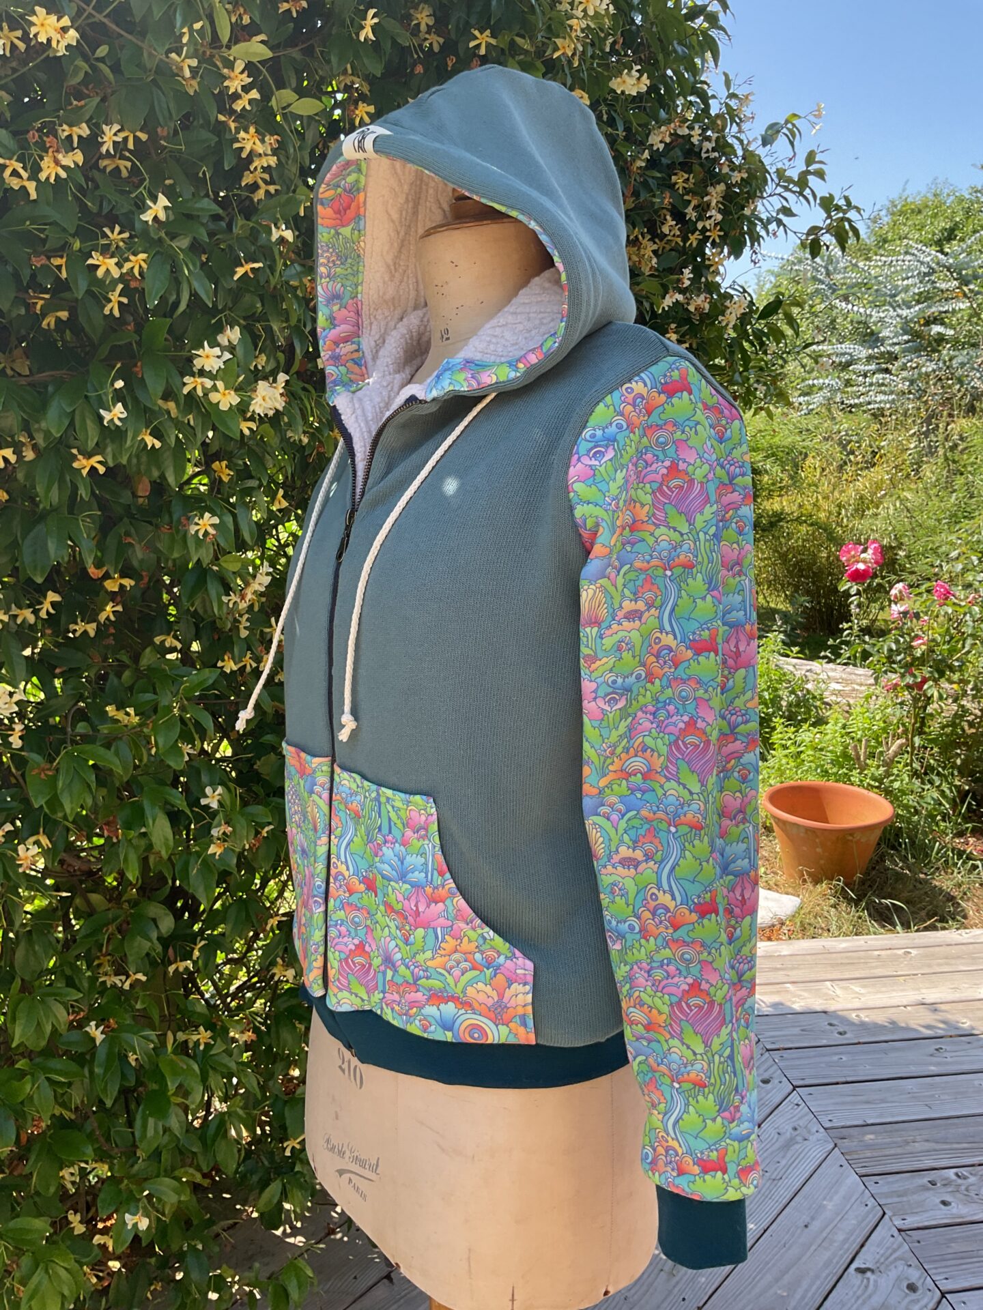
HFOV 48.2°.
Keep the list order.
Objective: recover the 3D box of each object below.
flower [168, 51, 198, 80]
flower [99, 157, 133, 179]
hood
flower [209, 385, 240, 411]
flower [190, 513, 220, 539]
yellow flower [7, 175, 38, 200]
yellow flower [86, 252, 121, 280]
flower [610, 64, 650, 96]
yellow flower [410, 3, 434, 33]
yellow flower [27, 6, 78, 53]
[{"bbox_3d":[-0.314,-0.601,1.119,0.029,0.028,0.020,-2,-5,-11],"label":"flower"},{"bbox_3d":[-0.389,-0.505,1.138,0.035,0.015,0.019,-3,10,-18],"label":"flower"},{"bbox_3d":[-0.011,-0.292,0.839,0.270,0.290,0.230,-11,17,-43],"label":"hood"},{"bbox_3d":[-0.284,-0.274,1.170,0.032,0.028,0.019,-2,10,-13],"label":"flower"},{"bbox_3d":[-0.308,-0.140,1.183,0.030,0.030,0.019,-3,10,-14],"label":"flower"},{"bbox_3d":[-0.457,-0.456,1.070,0.028,0.024,0.020,-2,19,-13],"label":"yellow flower"},{"bbox_3d":[-0.395,-0.396,1.119,0.033,0.026,0.019,-3,10,-18],"label":"yellow flower"},{"bbox_3d":[0.169,-0.705,1.345,0.049,0.028,0.028,1,10,7],"label":"flower"},{"bbox_3d":[-0.077,-0.709,1.223,0.027,0.024,0.019,-1,10,-3],"label":"yellow flower"},{"bbox_3d":[-0.430,-0.612,1.077,0.046,0.029,0.032,-4,10,-20],"label":"yellow flower"}]

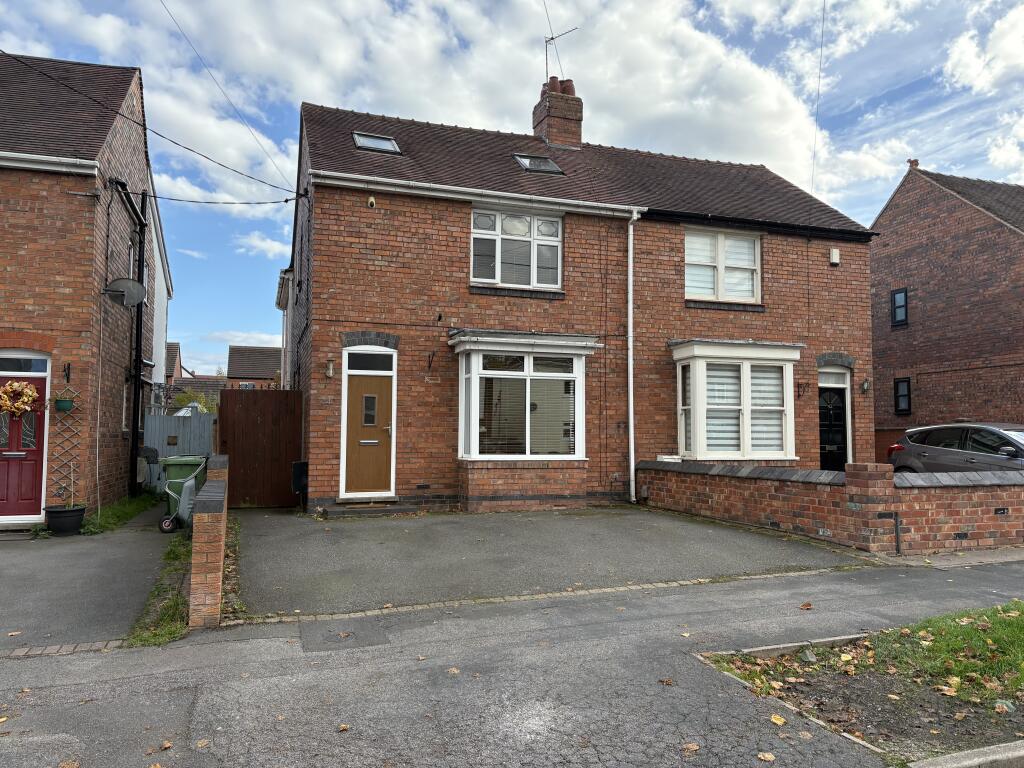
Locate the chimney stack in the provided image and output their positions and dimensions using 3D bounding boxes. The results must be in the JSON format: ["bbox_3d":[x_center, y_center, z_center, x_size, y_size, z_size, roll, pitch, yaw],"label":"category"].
[{"bbox_3d":[1.030,-5.919,17.140,0.838,1.685,0.938,1,-3,-20],"label":"chimney stack"}]

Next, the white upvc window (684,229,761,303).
[{"bbox_3d":[4.071,-2.266,14.889,1.756,1.377,0.121,1,-3,-20],"label":"white upvc window"}]

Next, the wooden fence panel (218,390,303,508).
[{"bbox_3d":[-4.057,1.048,12.433,1.302,1.907,0.081,1,-3,-20],"label":"wooden fence panel"}]

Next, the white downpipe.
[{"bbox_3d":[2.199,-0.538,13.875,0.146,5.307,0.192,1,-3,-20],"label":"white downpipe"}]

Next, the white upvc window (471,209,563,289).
[{"bbox_3d":[0.110,-2.321,13.407,1.680,1.302,0.101,1,-3,-20],"label":"white upvc window"}]

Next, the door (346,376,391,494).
[{"bbox_3d":[-2.289,0.806,12.375,0.721,1.877,0.071,1,-3,-20],"label":"door"}]

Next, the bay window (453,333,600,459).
[{"bbox_3d":[0.220,0.173,12.800,2.432,2.169,0.807,1,-3,-20],"label":"bay window"}]

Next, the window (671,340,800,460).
[{"bbox_3d":[4.205,0.340,14.306,2.361,2.104,0.686,1,-3,-20],"label":"window"}]

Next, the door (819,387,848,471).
[{"bbox_3d":[6.502,1.017,15.629,0.747,1.882,0.071,1,-3,-20],"label":"door"}]

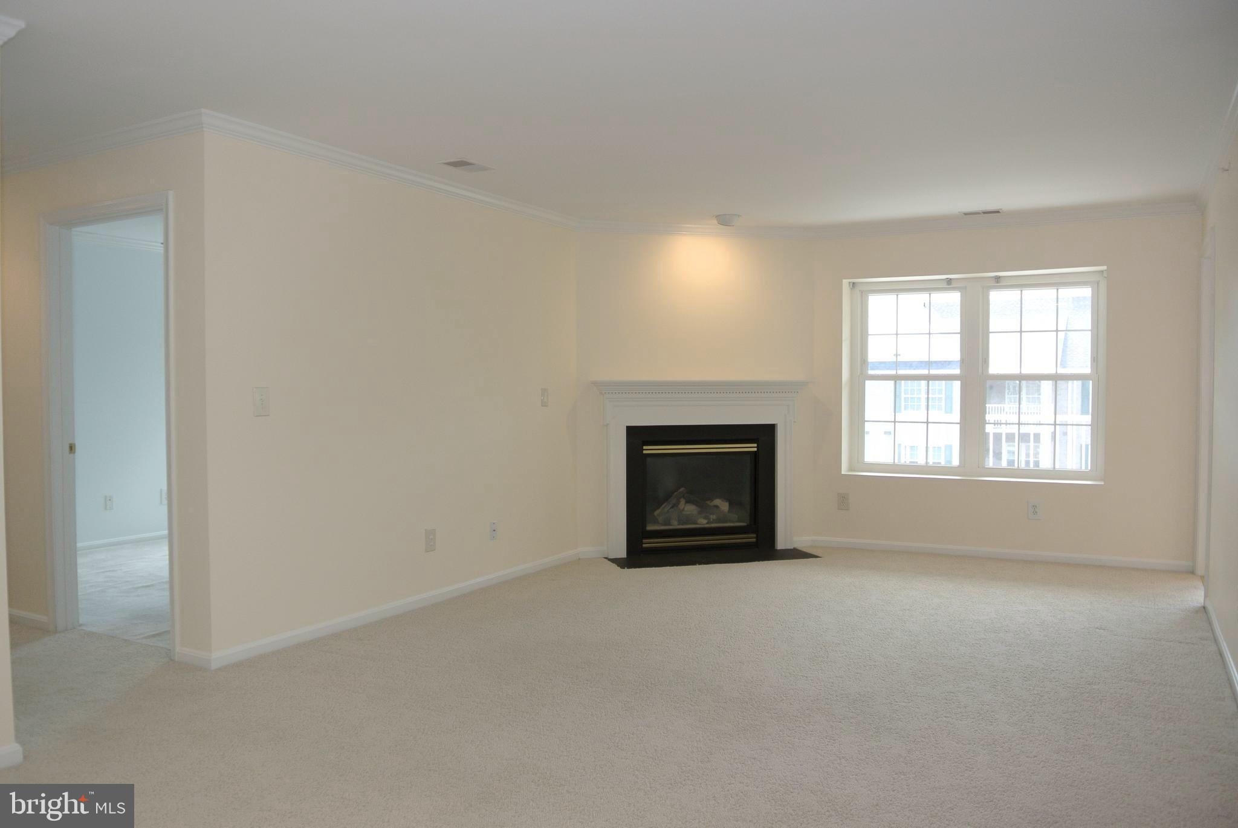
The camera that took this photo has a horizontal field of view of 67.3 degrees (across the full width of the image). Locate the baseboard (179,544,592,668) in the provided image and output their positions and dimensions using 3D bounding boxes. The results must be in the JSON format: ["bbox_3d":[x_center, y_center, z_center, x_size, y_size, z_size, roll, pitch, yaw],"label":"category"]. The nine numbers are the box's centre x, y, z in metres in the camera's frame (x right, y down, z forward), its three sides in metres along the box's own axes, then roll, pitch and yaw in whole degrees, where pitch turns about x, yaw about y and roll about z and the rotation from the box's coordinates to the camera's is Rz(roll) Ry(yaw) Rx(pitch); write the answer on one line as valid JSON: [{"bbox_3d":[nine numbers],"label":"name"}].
[{"bbox_3d":[-1.116,1.035,5.419,0.289,0.073,3.072,0,2,29],"label":"baseboard"}]

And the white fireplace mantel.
[{"bbox_3d":[0.608,0.393,6.735,1.598,1.264,0.186,-1,2,-14],"label":"white fireplace mantel"}]

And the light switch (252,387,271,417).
[{"bbox_3d":[-1.631,-0.055,4.257,0.012,0.128,0.087,0,2,29],"label":"light switch"}]

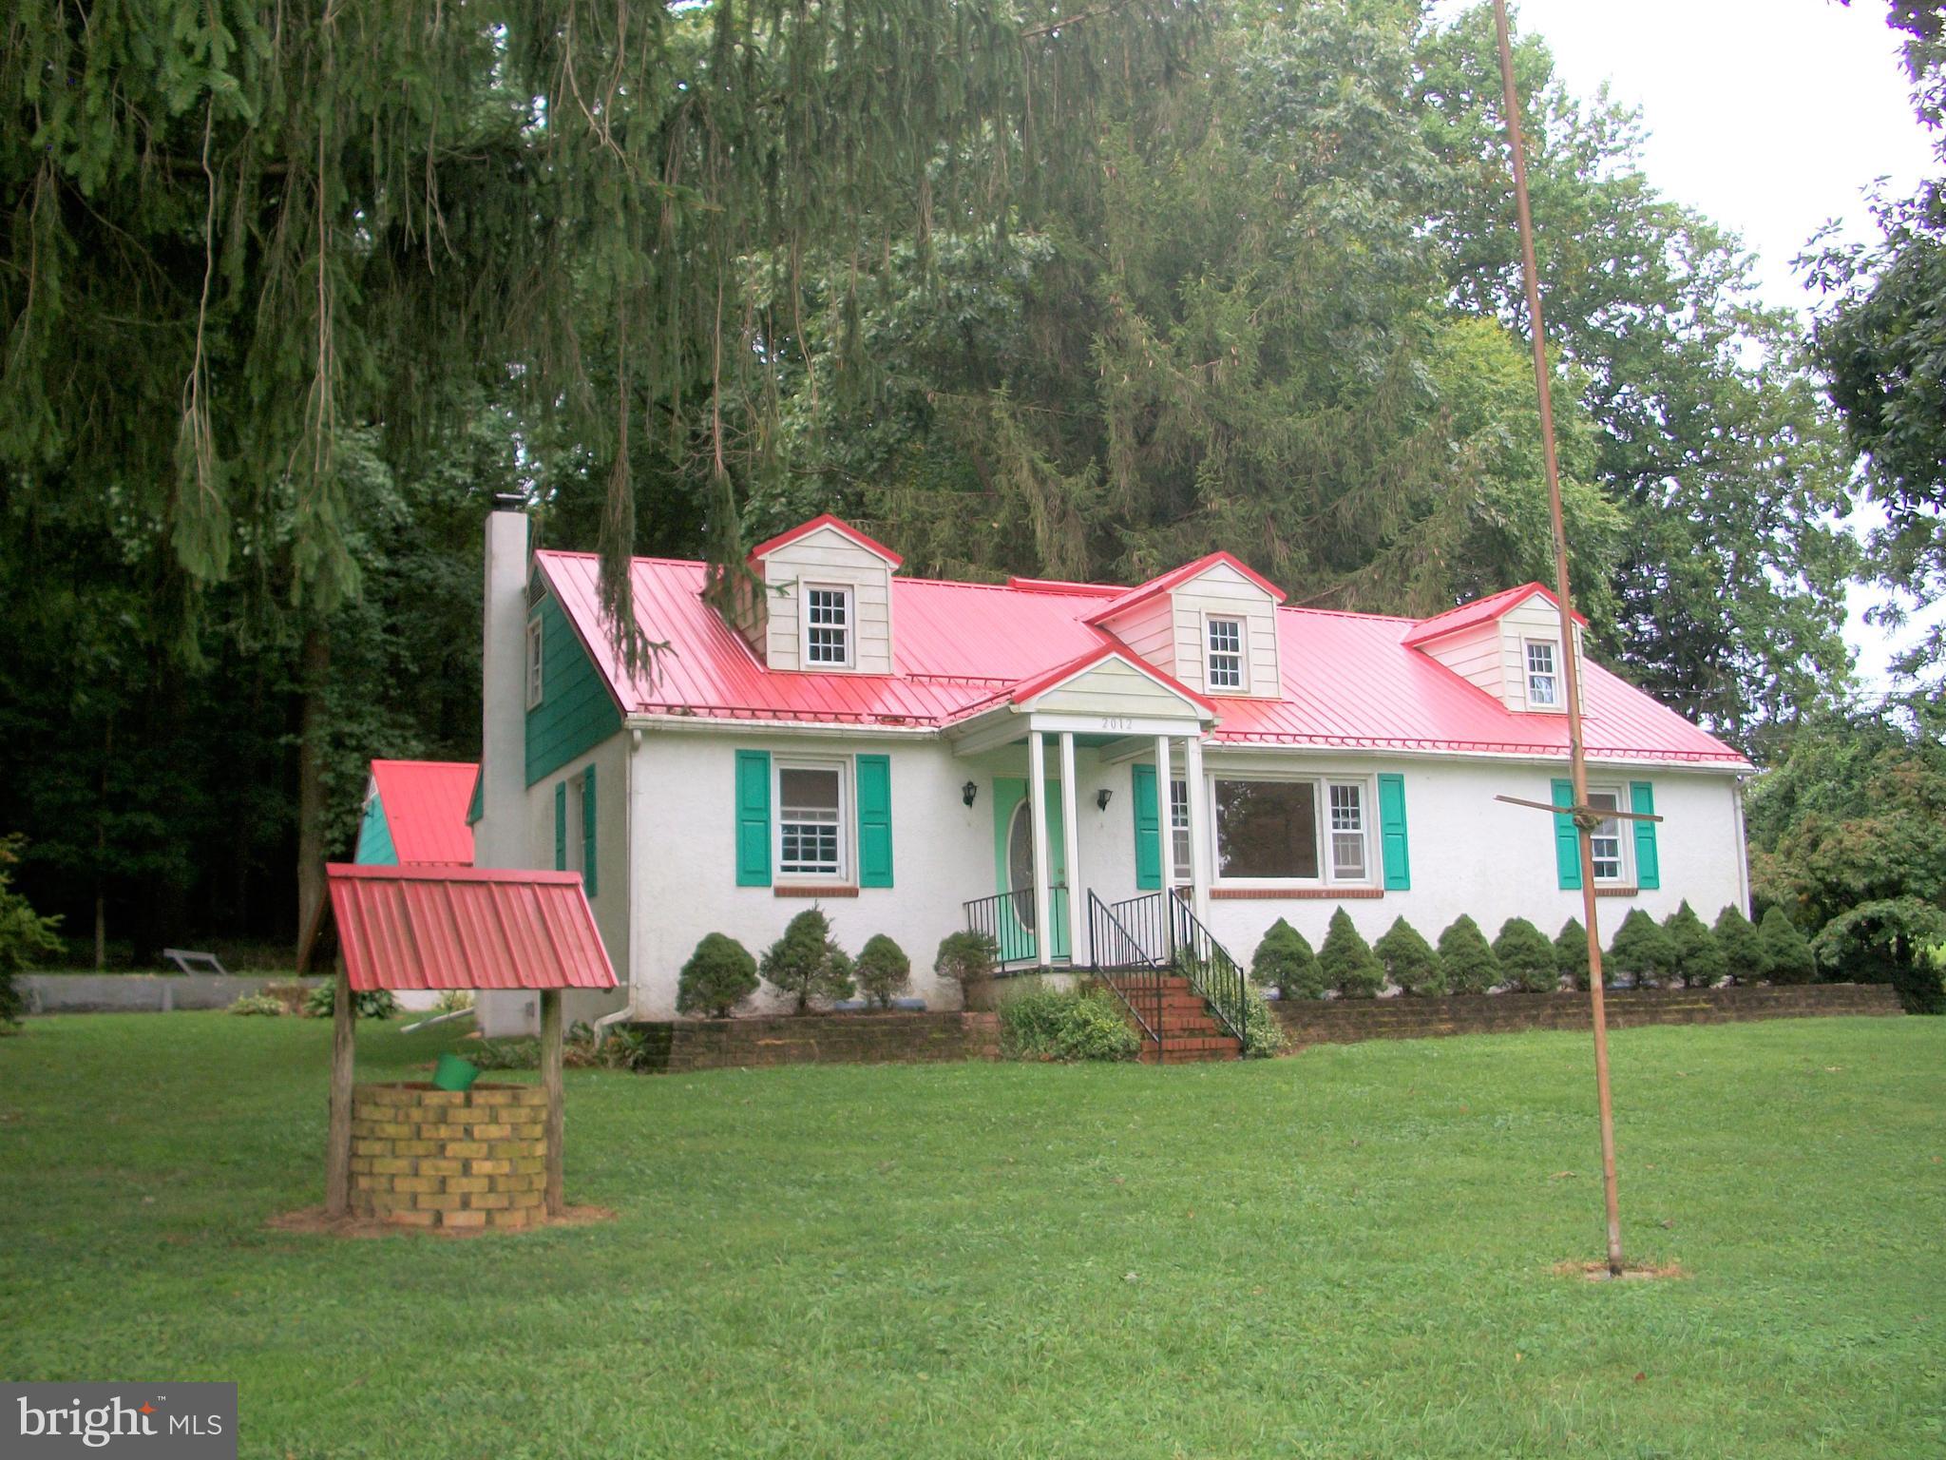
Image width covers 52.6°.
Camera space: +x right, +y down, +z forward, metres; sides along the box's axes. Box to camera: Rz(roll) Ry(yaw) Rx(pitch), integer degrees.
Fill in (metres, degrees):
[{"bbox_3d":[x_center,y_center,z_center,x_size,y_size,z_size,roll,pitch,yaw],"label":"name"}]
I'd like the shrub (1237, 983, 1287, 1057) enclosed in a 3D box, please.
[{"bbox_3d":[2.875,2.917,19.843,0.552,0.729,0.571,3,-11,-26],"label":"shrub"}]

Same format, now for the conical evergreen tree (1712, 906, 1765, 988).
[{"bbox_3d":[9.827,2.771,25.237,0.709,1.054,0.709,3,-11,-26],"label":"conical evergreen tree"}]

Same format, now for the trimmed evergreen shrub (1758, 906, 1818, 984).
[{"bbox_3d":[10.557,2.799,25.590,0.709,1.024,0.709,3,-11,-26],"label":"trimmed evergreen shrub"}]

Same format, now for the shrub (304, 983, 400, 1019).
[{"bbox_3d":[-9.818,4.268,31.106,1.379,0.611,1.133,3,-11,-26],"label":"shrub"}]

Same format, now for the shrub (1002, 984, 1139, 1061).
[{"bbox_3d":[0.930,2.835,18.958,1.251,0.739,0.965,3,-11,-26],"label":"shrub"}]

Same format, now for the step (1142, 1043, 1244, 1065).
[{"bbox_3d":[2.057,3.121,19.101,1.152,0.197,0.345,3,-11,-26],"label":"step"}]

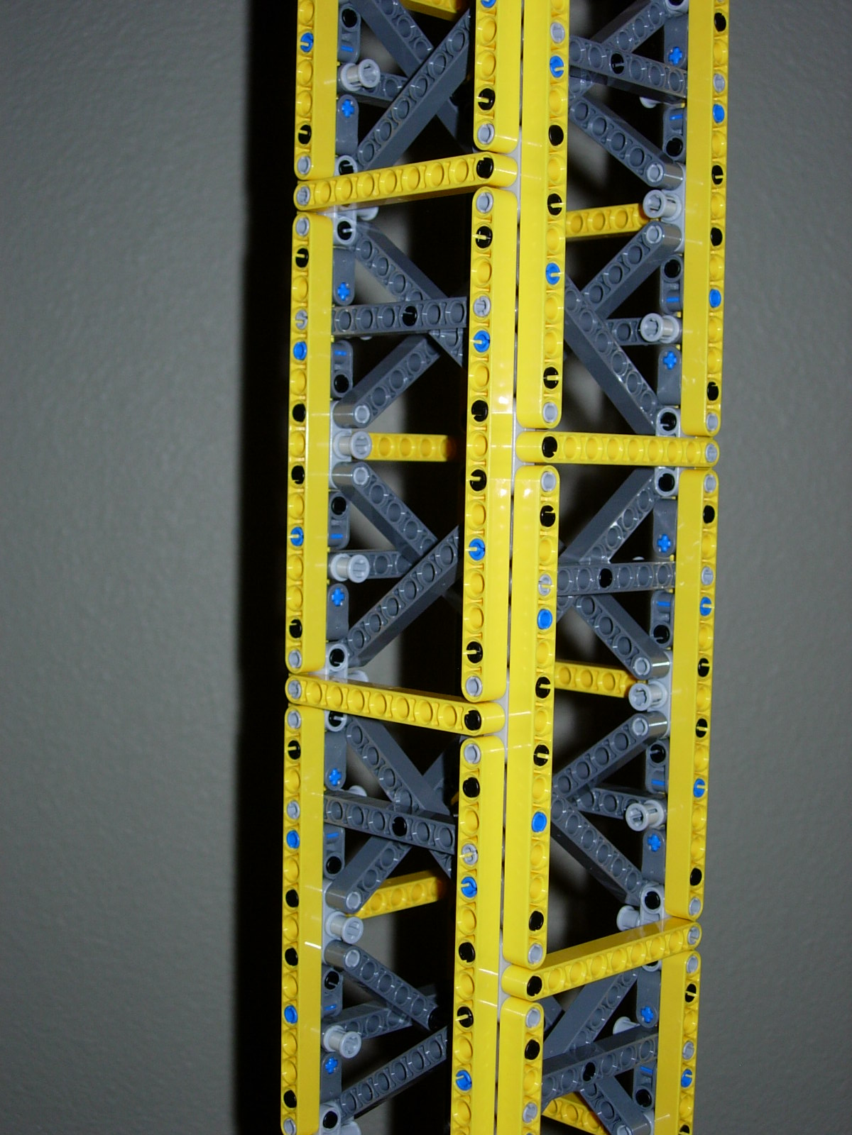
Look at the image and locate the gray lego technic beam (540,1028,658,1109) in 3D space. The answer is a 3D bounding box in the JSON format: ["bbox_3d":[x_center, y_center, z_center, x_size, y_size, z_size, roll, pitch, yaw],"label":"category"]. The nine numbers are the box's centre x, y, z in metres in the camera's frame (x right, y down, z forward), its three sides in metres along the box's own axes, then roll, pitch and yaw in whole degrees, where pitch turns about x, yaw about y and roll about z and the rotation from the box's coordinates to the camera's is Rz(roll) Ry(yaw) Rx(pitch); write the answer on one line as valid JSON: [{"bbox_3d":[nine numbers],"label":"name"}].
[{"bbox_3d":[0.039,0.129,0.431,0.008,0.007,0.071,5,5,45],"label":"gray lego technic beam"}]

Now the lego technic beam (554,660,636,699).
[{"bbox_3d":[0.048,0.031,0.471,0.008,0.007,0.071,-2,5,-45],"label":"lego technic beam"}]

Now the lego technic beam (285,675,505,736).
[{"bbox_3d":[-0.009,0.034,0.415,0.008,0.007,0.071,-2,5,-45],"label":"lego technic beam"}]

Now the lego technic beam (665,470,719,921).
[{"bbox_3d":[0.069,0.034,0.438,0.007,0.119,0.008,-2,5,-45],"label":"lego technic beam"}]

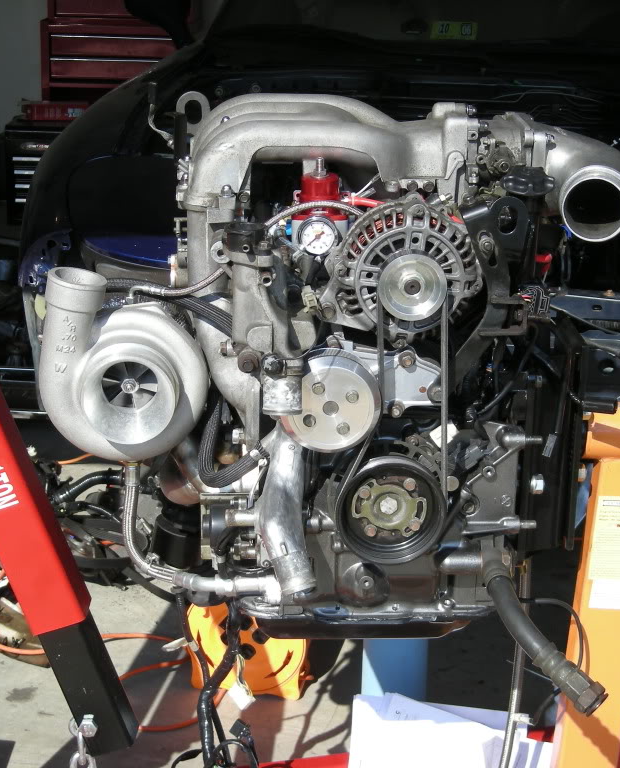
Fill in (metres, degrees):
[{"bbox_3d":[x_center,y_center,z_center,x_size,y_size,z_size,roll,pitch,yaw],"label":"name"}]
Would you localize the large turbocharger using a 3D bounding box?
[{"bbox_3d":[-0.201,-0.031,1.975,0.178,0.195,0.220,-1,14,-5],"label":"large turbocharger"}]

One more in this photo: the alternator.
[{"bbox_3d":[0.101,-0.127,1.990,0.165,0.145,0.165,0,14,1],"label":"alternator"}]

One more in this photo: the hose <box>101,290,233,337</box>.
[{"bbox_3d":[-0.162,-0.079,2.030,0.146,0.050,0.065,0,12,0],"label":"hose"}]

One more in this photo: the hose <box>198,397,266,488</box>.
[{"bbox_3d":[-0.086,0.065,2.010,0.075,0.098,0.055,0,12,0],"label":"hose"}]

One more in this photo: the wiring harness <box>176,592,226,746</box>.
[{"bbox_3d":[-0.124,0.327,2.070,0.056,0.170,0.050,0,12,0],"label":"wiring harness"}]

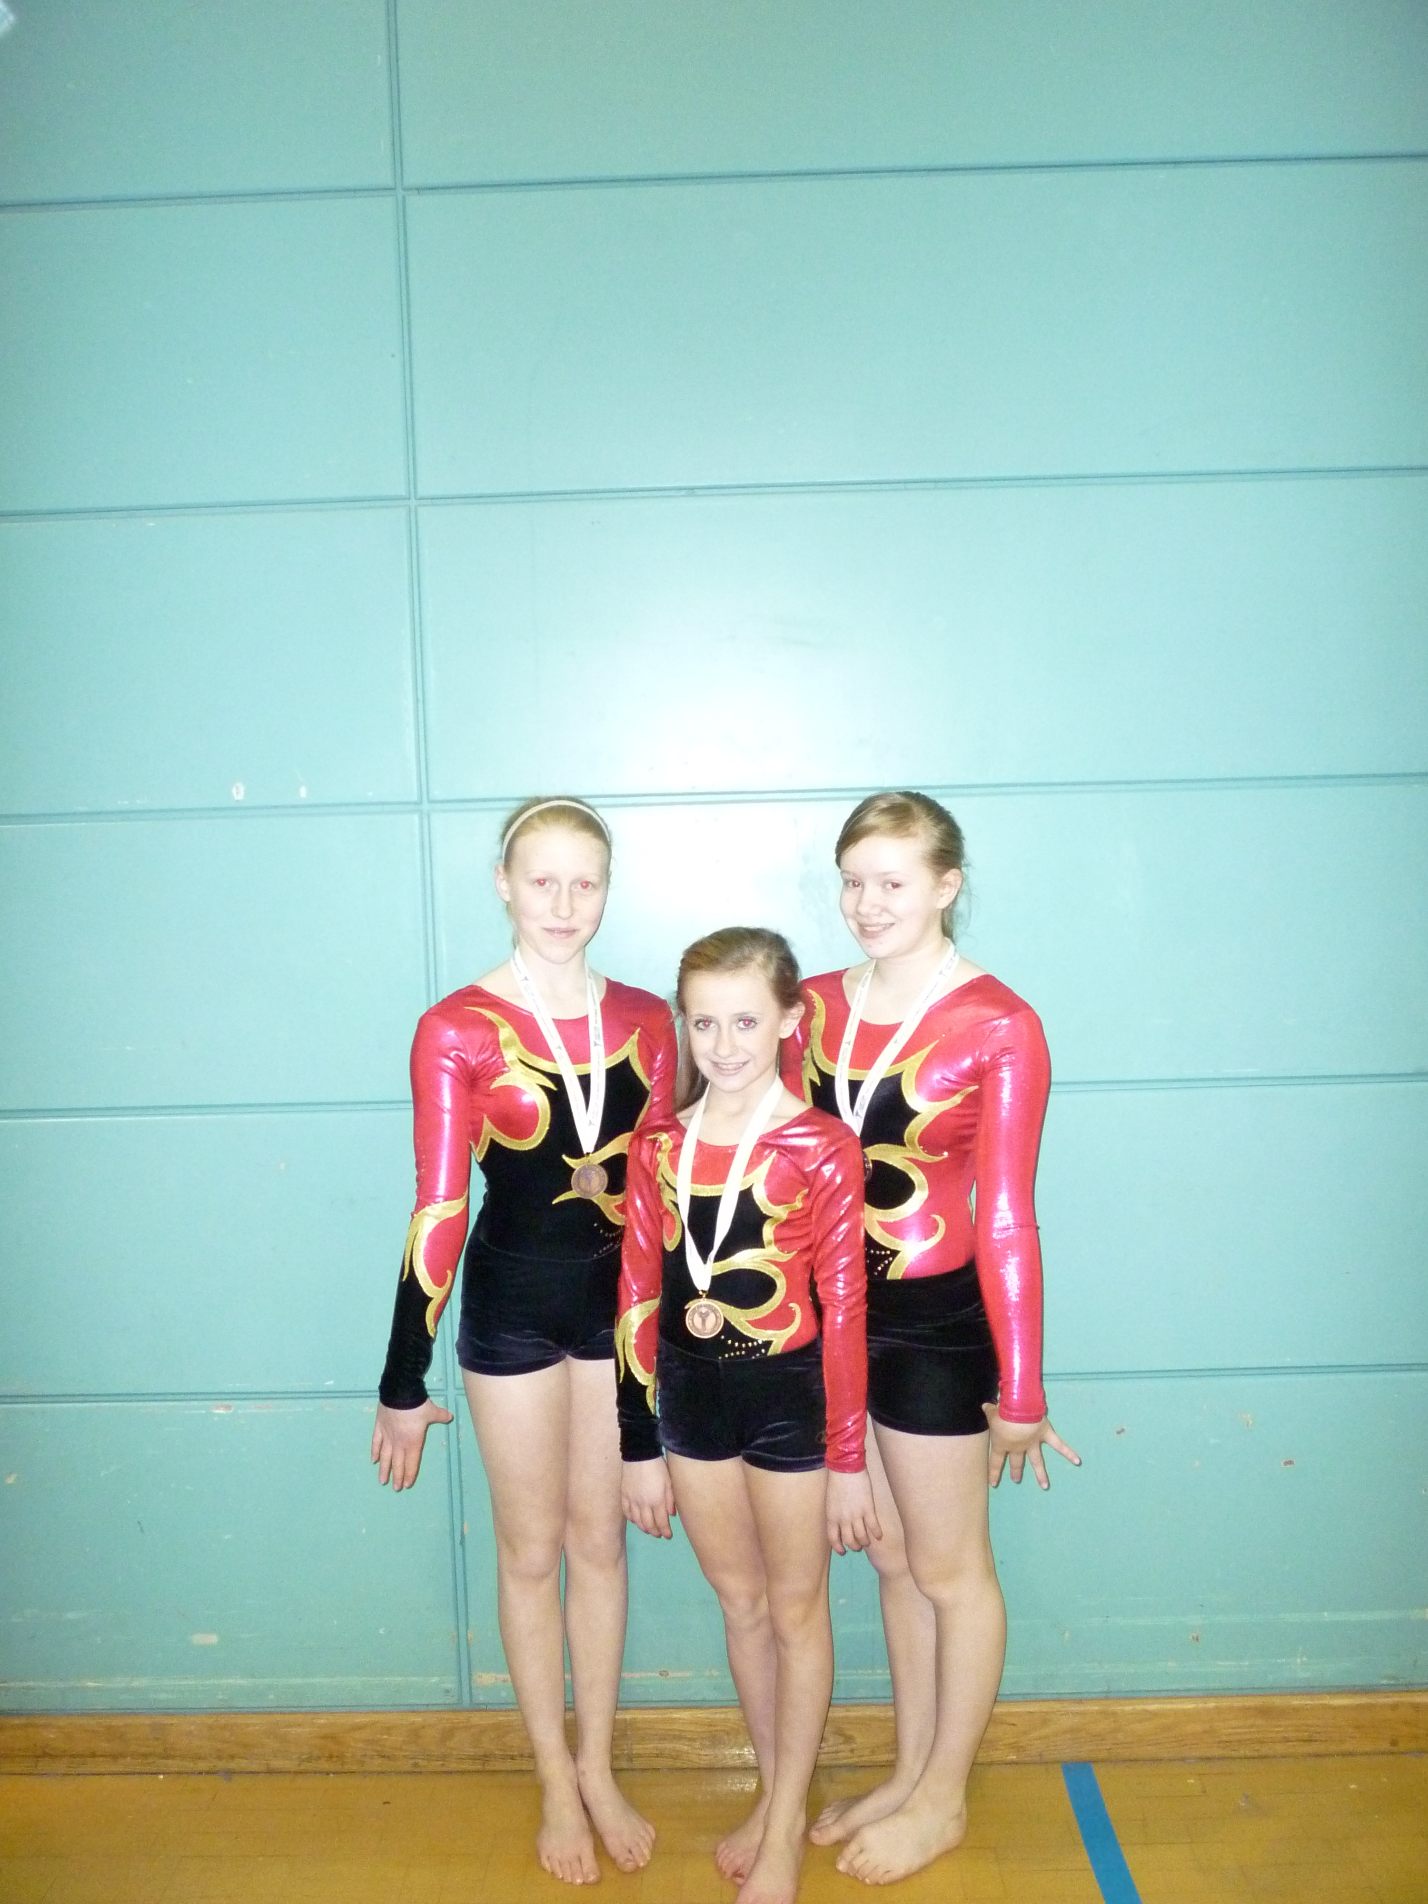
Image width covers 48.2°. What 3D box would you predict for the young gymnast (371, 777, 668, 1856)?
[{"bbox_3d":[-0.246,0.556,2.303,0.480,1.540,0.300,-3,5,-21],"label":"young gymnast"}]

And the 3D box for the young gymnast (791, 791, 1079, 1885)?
[{"bbox_3d":[0.283,0.545,2.263,0.460,1.535,0.310,2,5,39],"label":"young gymnast"}]

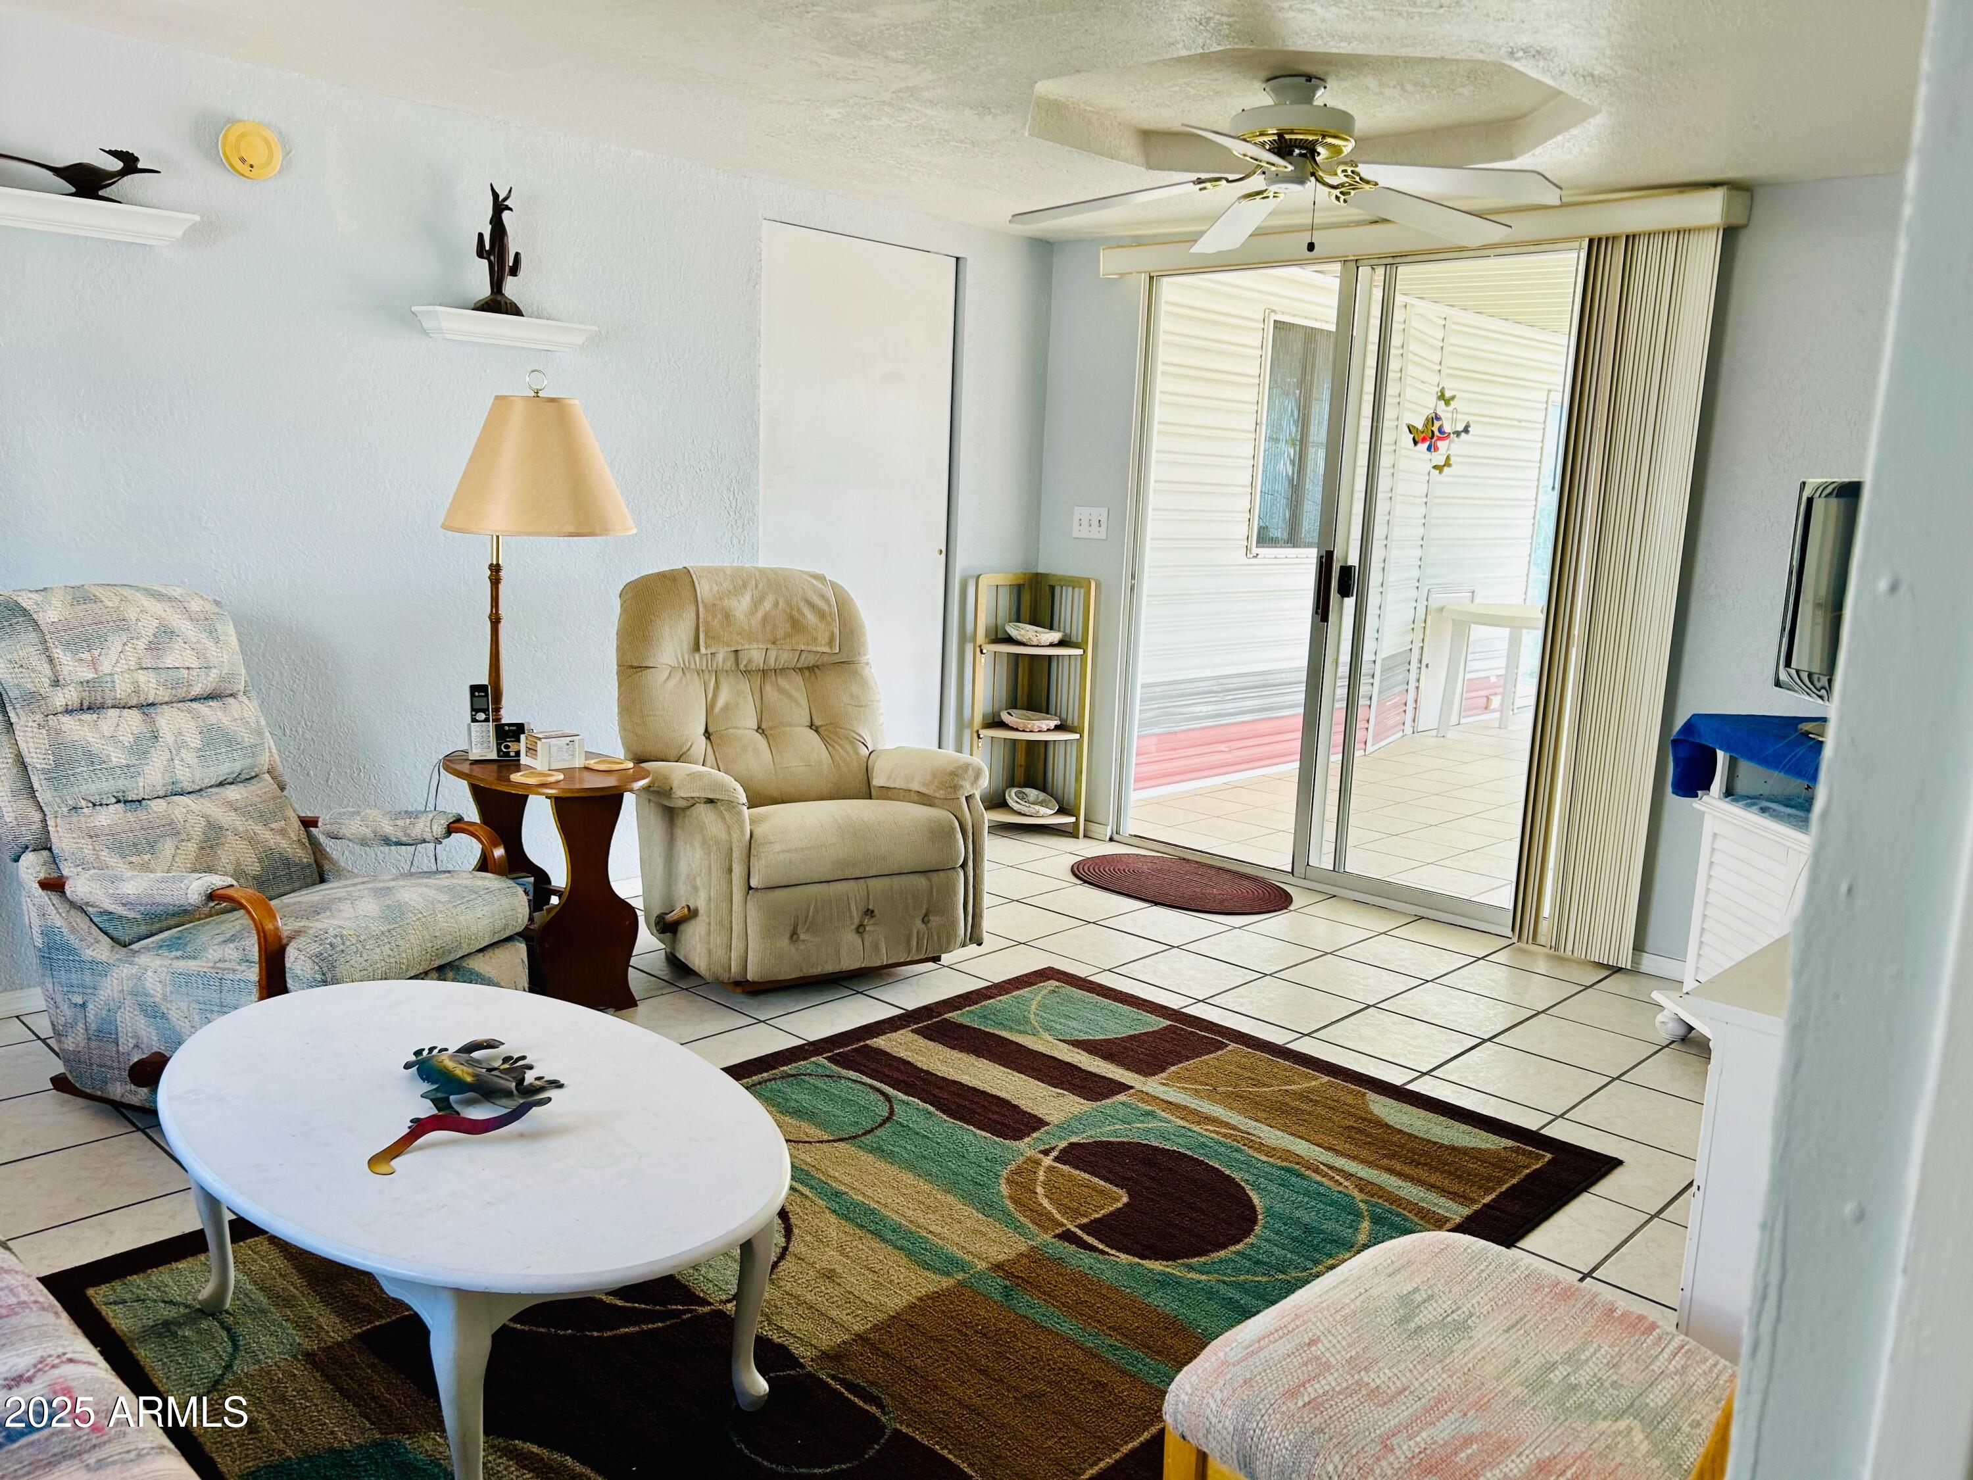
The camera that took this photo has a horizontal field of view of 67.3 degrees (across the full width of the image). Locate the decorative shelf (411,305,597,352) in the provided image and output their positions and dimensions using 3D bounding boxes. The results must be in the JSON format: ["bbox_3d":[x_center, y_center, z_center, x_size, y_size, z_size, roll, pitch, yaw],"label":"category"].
[{"bbox_3d":[-1.253,-1.073,3.886,0.137,0.072,0.452,11,13,43],"label":"decorative shelf"}]

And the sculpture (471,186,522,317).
[{"bbox_3d":[-1.263,-1.260,3.822,0.100,0.331,0.130,11,13,43],"label":"sculpture"}]

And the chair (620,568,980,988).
[{"bbox_3d":[-0.517,0.065,4.020,0.790,1.020,0.890,-4,11,-32],"label":"chair"}]

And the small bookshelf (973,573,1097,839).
[{"bbox_3d":[0.172,-0.135,5.522,0.420,0.961,0.280,2,10,-2],"label":"small bookshelf"}]

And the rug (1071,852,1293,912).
[{"bbox_3d":[0.636,0.471,4.891,0.825,0.012,0.550,11,13,43],"label":"rug"}]

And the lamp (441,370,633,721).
[{"bbox_3d":[-1.169,-0.181,3.856,0.500,1.510,0.500,11,13,43],"label":"lamp"}]

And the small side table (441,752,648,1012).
[{"bbox_3d":[-1.075,0.341,3.630,0.610,0.564,0.425,11,13,43],"label":"small side table"}]

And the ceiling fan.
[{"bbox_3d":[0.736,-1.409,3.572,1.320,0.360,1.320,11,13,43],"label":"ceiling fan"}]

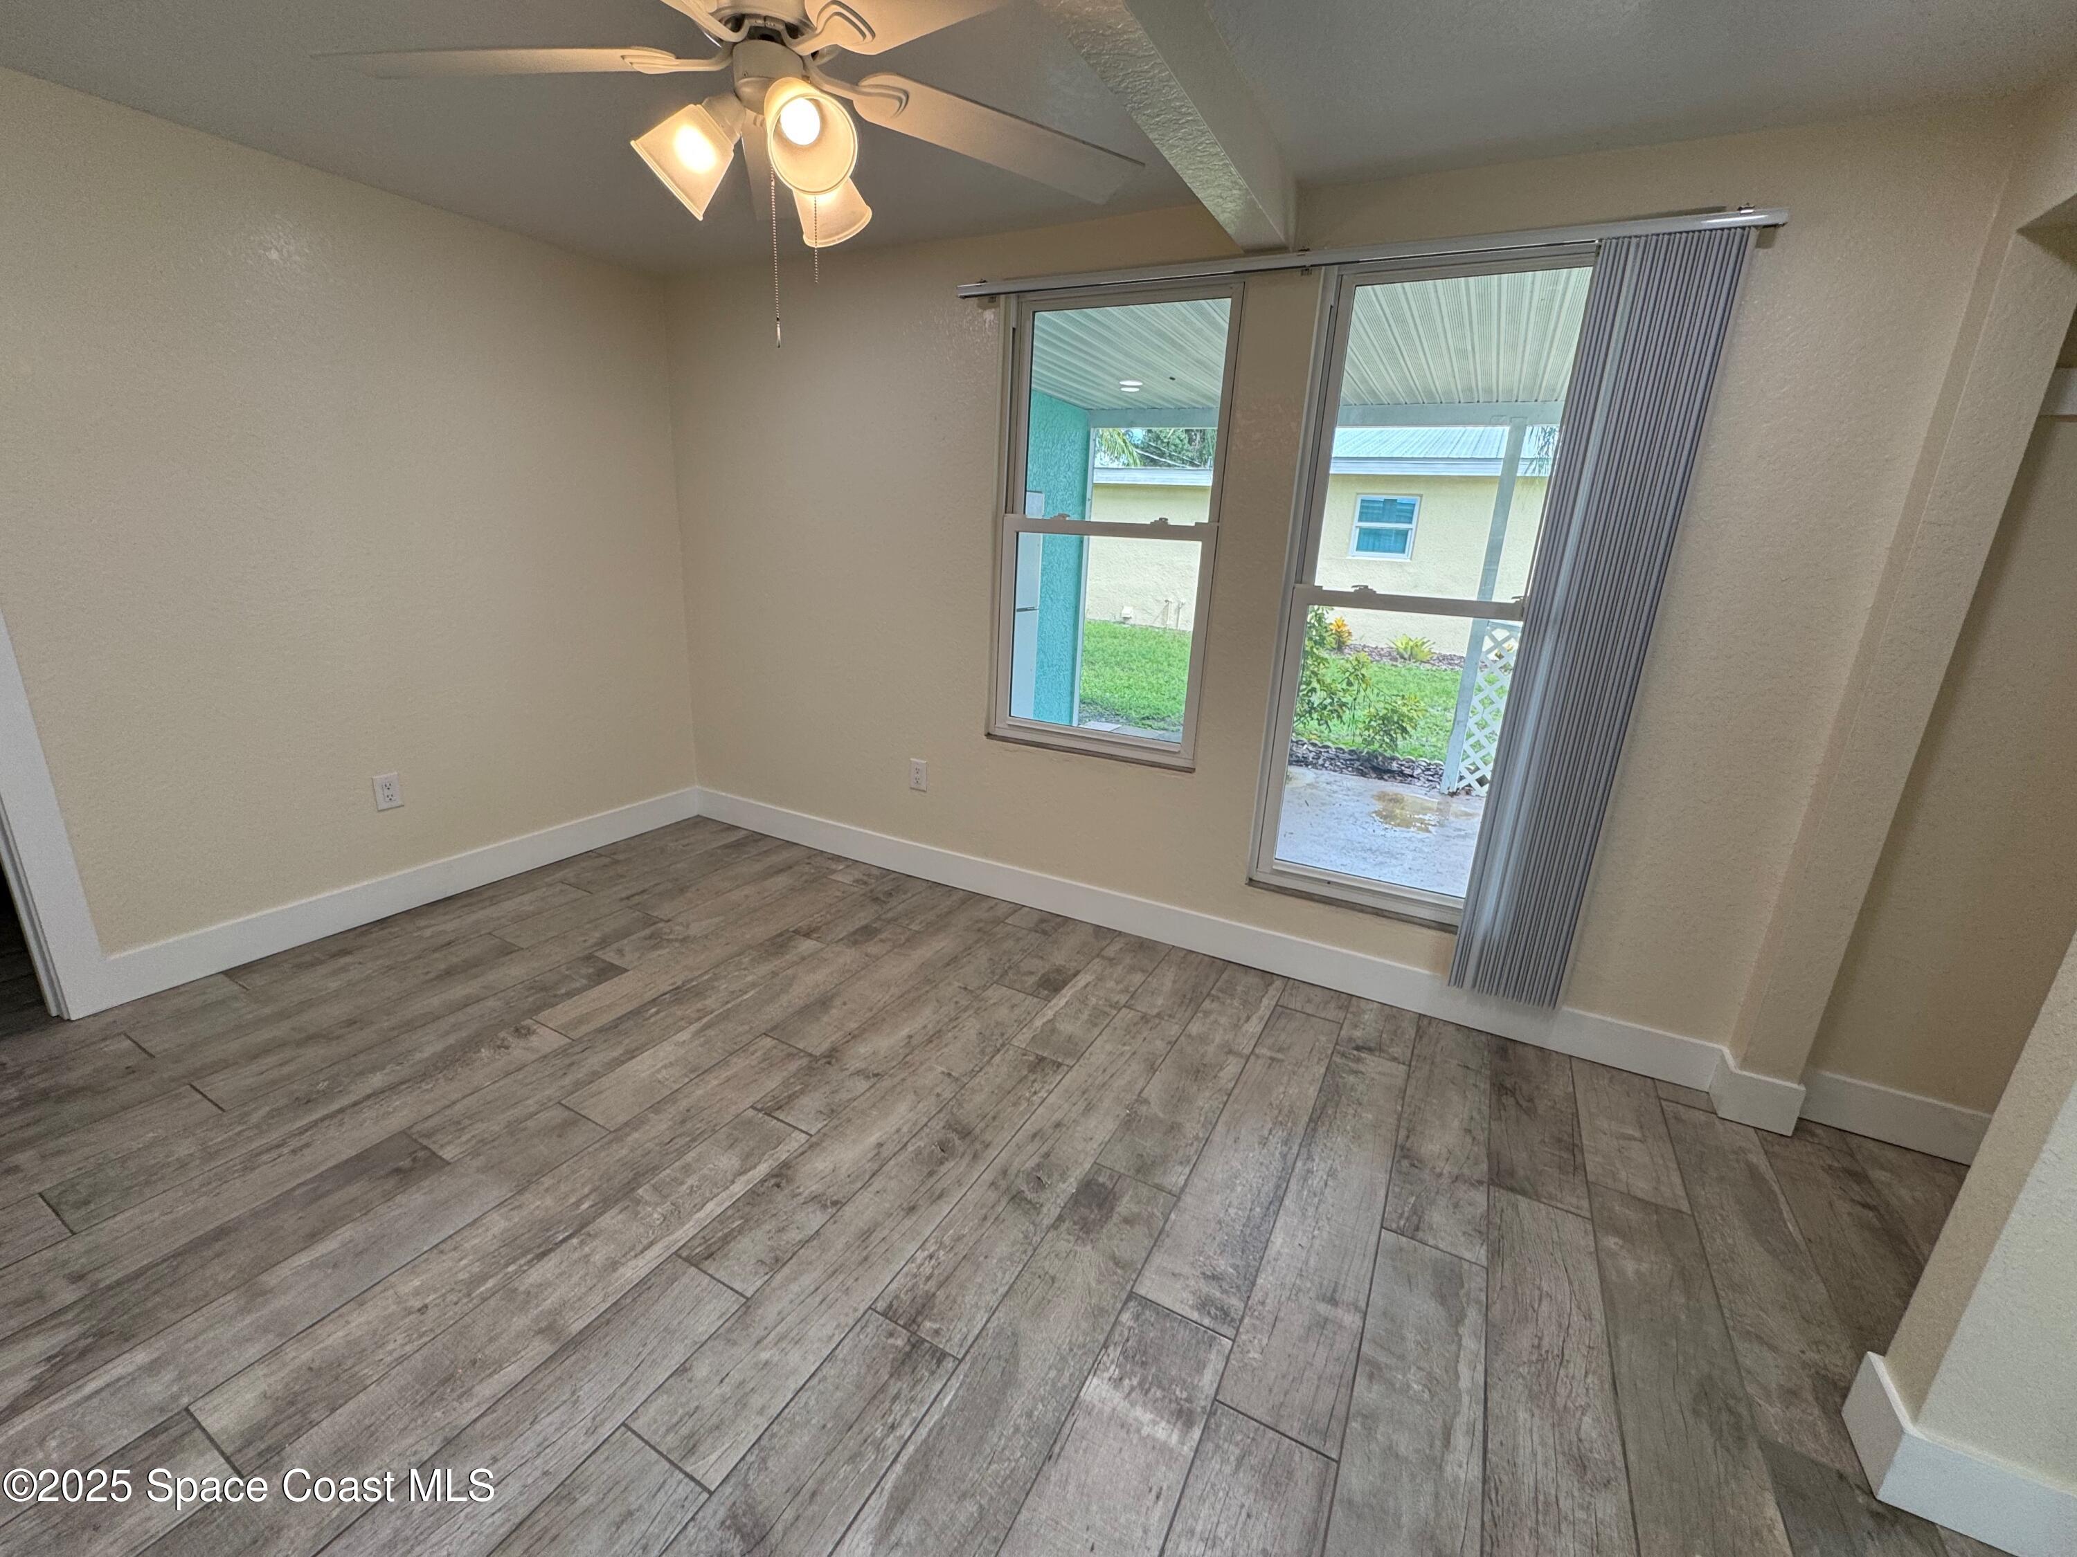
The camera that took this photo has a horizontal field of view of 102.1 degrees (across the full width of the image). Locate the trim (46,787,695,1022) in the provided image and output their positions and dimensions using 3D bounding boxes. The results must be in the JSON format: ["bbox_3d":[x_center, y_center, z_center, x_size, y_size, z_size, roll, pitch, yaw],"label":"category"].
[{"bbox_3d":[-2.140,0.348,3.188,0.016,0.141,2.116,11,18,26],"label":"trim"}]

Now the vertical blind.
[{"bbox_3d":[1.412,-0.307,2.208,0.279,1.938,0.090,11,18,26],"label":"vertical blind"}]

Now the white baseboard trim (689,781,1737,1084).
[{"bbox_3d":[0.112,0.457,3.203,4.006,0.141,0.016,11,18,26],"label":"white baseboard trim"}]

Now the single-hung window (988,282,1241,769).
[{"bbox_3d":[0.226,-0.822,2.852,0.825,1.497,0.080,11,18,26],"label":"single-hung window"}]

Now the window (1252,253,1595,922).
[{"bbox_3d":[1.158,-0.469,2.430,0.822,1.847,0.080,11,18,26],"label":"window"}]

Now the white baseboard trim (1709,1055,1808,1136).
[{"bbox_3d":[1.907,0.831,2.231,0.151,0.141,0.122,11,18,26],"label":"white baseboard trim"}]

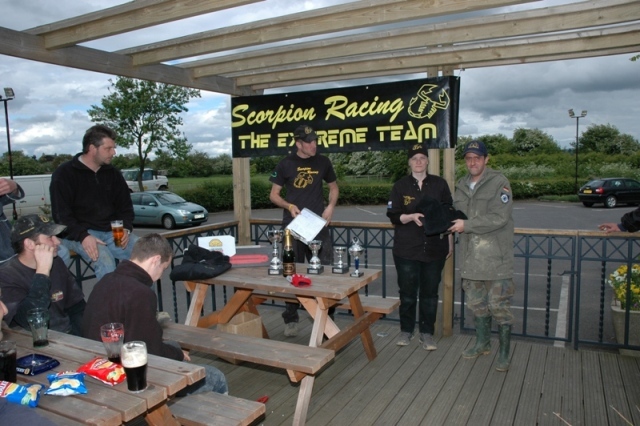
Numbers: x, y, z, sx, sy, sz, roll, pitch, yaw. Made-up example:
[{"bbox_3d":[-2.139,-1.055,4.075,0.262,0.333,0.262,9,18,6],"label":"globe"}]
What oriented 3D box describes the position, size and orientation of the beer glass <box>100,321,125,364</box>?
[{"bbox_3d":[-0.766,0.479,1.774,0.086,0.142,0.086,2,4,28],"label":"beer glass"}]

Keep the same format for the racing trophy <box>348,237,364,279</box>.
[{"bbox_3d":[0.253,0.301,3.336,0.100,0.264,0.095,2,6,28],"label":"racing trophy"}]

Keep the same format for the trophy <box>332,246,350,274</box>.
[{"bbox_3d":[0.148,0.333,3.455,0.085,0.182,0.085,2,6,32],"label":"trophy"}]

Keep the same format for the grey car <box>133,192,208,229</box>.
[{"bbox_3d":[-6.561,-0.181,19.669,4.150,1.450,1.720,2,6,28],"label":"grey car"}]

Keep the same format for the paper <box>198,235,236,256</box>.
[{"bbox_3d":[-0.801,0.274,3.750,0.290,0.190,0.020,-1,-10,-12],"label":"paper"}]

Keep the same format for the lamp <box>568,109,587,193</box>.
[{"bbox_3d":[20.241,-4.907,37.706,1.300,6.750,0.500,1,5,20],"label":"lamp"}]

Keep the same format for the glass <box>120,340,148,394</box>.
[{"bbox_3d":[-0.630,0.516,1.616,0.087,0.155,0.087,-2,5,-10],"label":"glass"}]

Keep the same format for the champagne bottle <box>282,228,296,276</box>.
[{"bbox_3d":[-0.214,0.276,3.342,0.086,0.324,0.086,-1,5,0],"label":"champagne bottle"}]

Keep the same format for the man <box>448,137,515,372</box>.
[{"bbox_3d":[1.232,0.307,3.620,0.550,1.690,0.480,3,5,43],"label":"man"}]

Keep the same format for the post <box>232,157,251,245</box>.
[{"bbox_3d":[-0.793,-0.067,4.887,0.130,2.280,0.130,2,6,25],"label":"post"}]

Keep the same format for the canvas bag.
[{"bbox_3d":[-0.825,0.341,3.443,0.360,0.190,0.370,2,6,26],"label":"canvas bag"}]

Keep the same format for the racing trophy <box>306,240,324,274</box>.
[{"bbox_3d":[-0.034,0.315,3.485,0.115,0.222,0.110,2,5,34],"label":"racing trophy"}]

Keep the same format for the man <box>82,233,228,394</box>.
[{"bbox_3d":[-0.822,0.692,2.409,0.700,1.200,0.570,-4,6,-35],"label":"man"}]

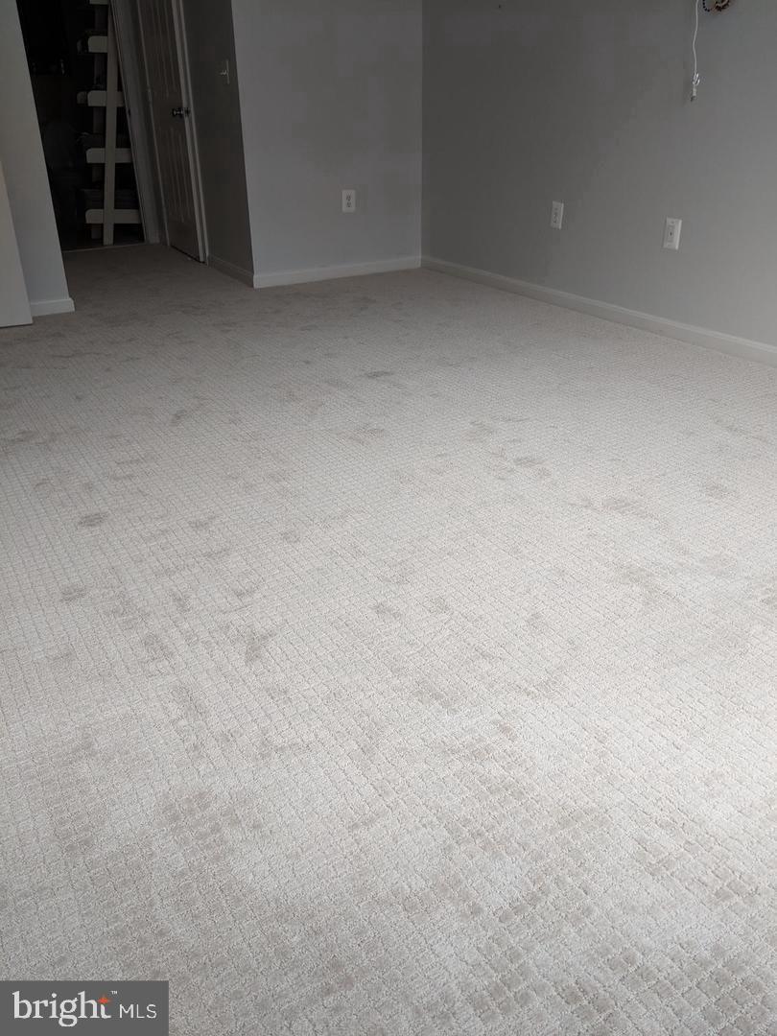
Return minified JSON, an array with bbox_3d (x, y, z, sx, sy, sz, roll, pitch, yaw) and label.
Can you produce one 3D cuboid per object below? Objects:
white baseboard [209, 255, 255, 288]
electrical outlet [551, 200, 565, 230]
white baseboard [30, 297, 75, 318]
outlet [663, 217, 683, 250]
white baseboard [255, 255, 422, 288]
[{"bbox_3d":[-1.020,-1.602,5.229,0.015,0.076,0.836,-16,31,-27],"label":"white baseboard"},{"bbox_3d":[0.896,-1.606,4.290,0.010,0.122,0.080,-16,31,-27],"label":"electrical outlet"},{"bbox_3d":[-1.816,-1.133,4.355,0.238,0.068,0.015,-16,31,-27],"label":"white baseboard"},{"bbox_3d":[1.305,-1.301,3.708,0.010,0.122,0.080,-16,31,-27],"label":"outlet"},{"bbox_3d":[-0.301,-1.583,5.190,1.213,0.072,0.015,-16,31,-27],"label":"white baseboard"}]

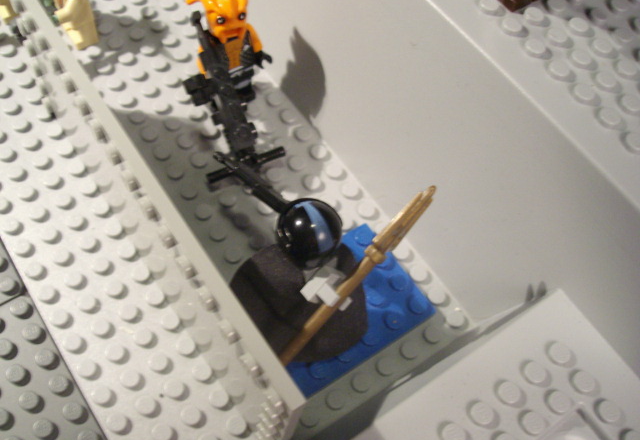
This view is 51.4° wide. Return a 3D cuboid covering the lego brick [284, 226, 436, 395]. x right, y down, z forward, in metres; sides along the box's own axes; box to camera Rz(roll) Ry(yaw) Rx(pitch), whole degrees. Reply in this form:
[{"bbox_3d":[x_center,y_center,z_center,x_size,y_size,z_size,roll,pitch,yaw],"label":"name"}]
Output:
[{"bbox_3d":[0.002,0.024,0.174,0.048,0.005,0.032,-29,66,-20],"label":"lego brick"}]

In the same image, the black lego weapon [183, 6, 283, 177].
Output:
[{"bbox_3d":[-0.028,-0.035,0.189,0.024,0.011,0.046,-24,100,-18],"label":"black lego weapon"}]

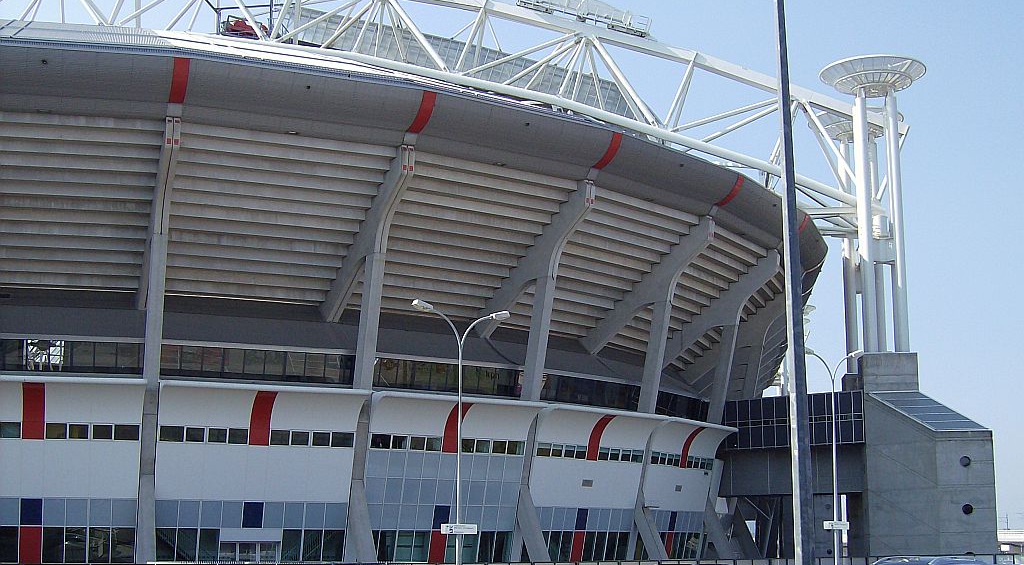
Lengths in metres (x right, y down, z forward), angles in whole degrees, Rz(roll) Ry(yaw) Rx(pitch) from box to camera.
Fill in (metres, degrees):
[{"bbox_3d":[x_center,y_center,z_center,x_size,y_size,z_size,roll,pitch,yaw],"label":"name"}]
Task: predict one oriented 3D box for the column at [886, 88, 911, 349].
[{"bbox_3d":[26.581,-4.403,93.709,0.953,18.593,0.953,0,-10,3],"label":"column"}]

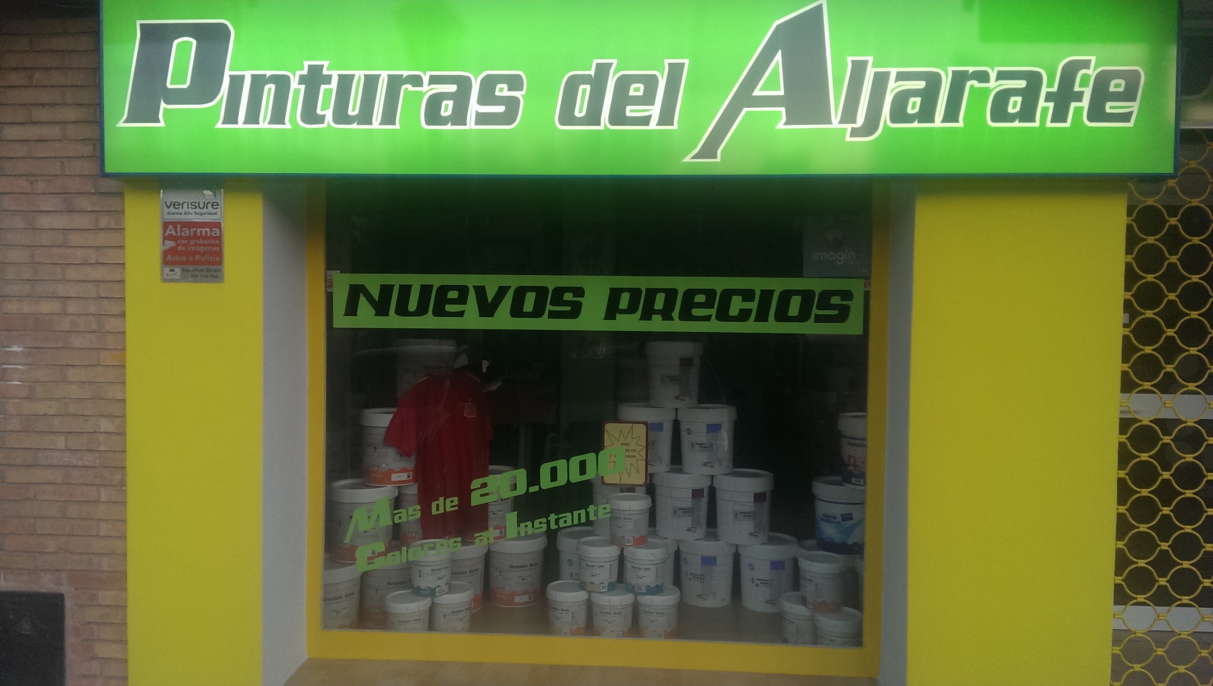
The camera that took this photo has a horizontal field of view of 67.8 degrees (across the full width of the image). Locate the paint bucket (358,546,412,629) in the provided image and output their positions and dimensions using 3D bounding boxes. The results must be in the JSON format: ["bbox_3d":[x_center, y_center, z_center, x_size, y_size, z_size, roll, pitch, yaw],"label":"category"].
[{"bbox_3d":[-0.966,1.122,4.183,0.294,0.324,0.294,1,2,0],"label":"paint bucket"}]

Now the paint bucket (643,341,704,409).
[{"bbox_3d":[0.344,0.159,4.592,0.293,0.321,0.293,1,2,4],"label":"paint bucket"}]

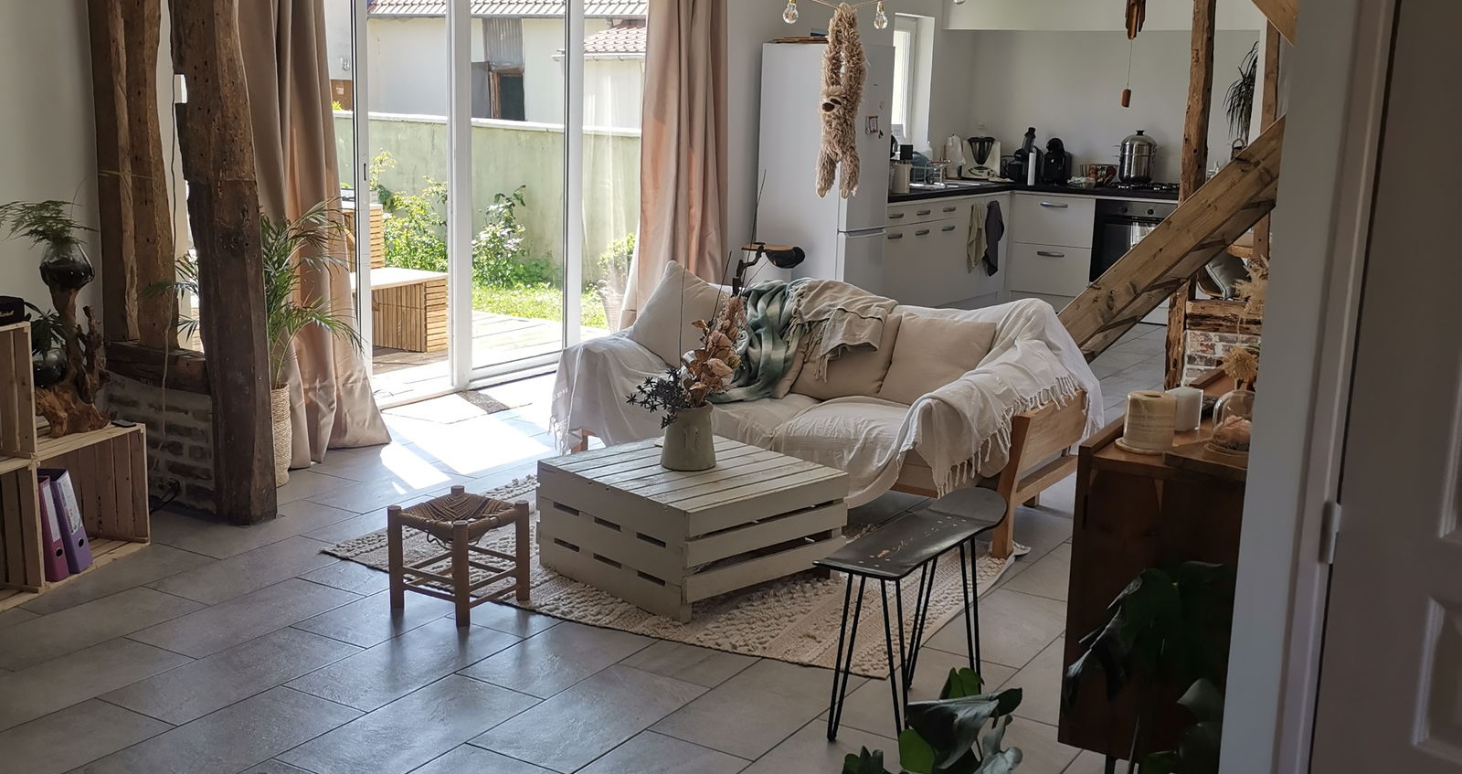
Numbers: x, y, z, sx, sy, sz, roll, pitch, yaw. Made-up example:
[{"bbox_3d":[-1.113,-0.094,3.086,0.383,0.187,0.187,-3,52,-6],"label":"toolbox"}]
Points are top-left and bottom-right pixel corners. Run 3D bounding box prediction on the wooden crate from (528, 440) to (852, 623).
[{"bbox_3d":[-0.119,0.412,4.735,0.665,0.335,0.690,-10,16,-44],"label":"wooden crate"}]

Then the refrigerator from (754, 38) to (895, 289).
[{"bbox_3d":[0.566,-1.194,9.370,0.620,1.770,0.540,9,14,33],"label":"refrigerator"}]

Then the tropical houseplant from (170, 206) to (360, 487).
[{"bbox_3d":[-1.704,-0.150,5.570,0.650,1.020,0.620,-1,12,-14],"label":"tropical houseplant"}]

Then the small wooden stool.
[{"bbox_3d":[-0.782,0.486,4.397,0.295,0.306,0.295,9,14,32],"label":"small wooden stool"}]

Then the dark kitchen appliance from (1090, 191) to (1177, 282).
[{"bbox_3d":[2.878,-1.012,10.544,0.600,0.590,0.550,9,13,31],"label":"dark kitchen appliance"}]

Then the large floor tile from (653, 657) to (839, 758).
[{"bbox_3d":[0.084,0.795,3.791,0.300,0.010,0.600,9,13,31],"label":"large floor tile"}]

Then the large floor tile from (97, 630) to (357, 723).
[{"bbox_3d":[-1.245,0.726,3.841,0.300,0.010,0.600,9,13,30],"label":"large floor tile"}]

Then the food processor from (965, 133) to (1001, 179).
[{"bbox_3d":[1.799,-1.641,10.890,0.280,0.310,0.280,6,12,18],"label":"food processor"}]

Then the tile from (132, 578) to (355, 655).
[{"bbox_3d":[-1.341,0.641,4.249,0.300,0.010,0.600,9,13,30],"label":"tile"}]

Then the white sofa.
[{"bbox_3d":[0.337,0.007,5.839,1.940,0.740,0.930,10,14,33],"label":"white sofa"}]

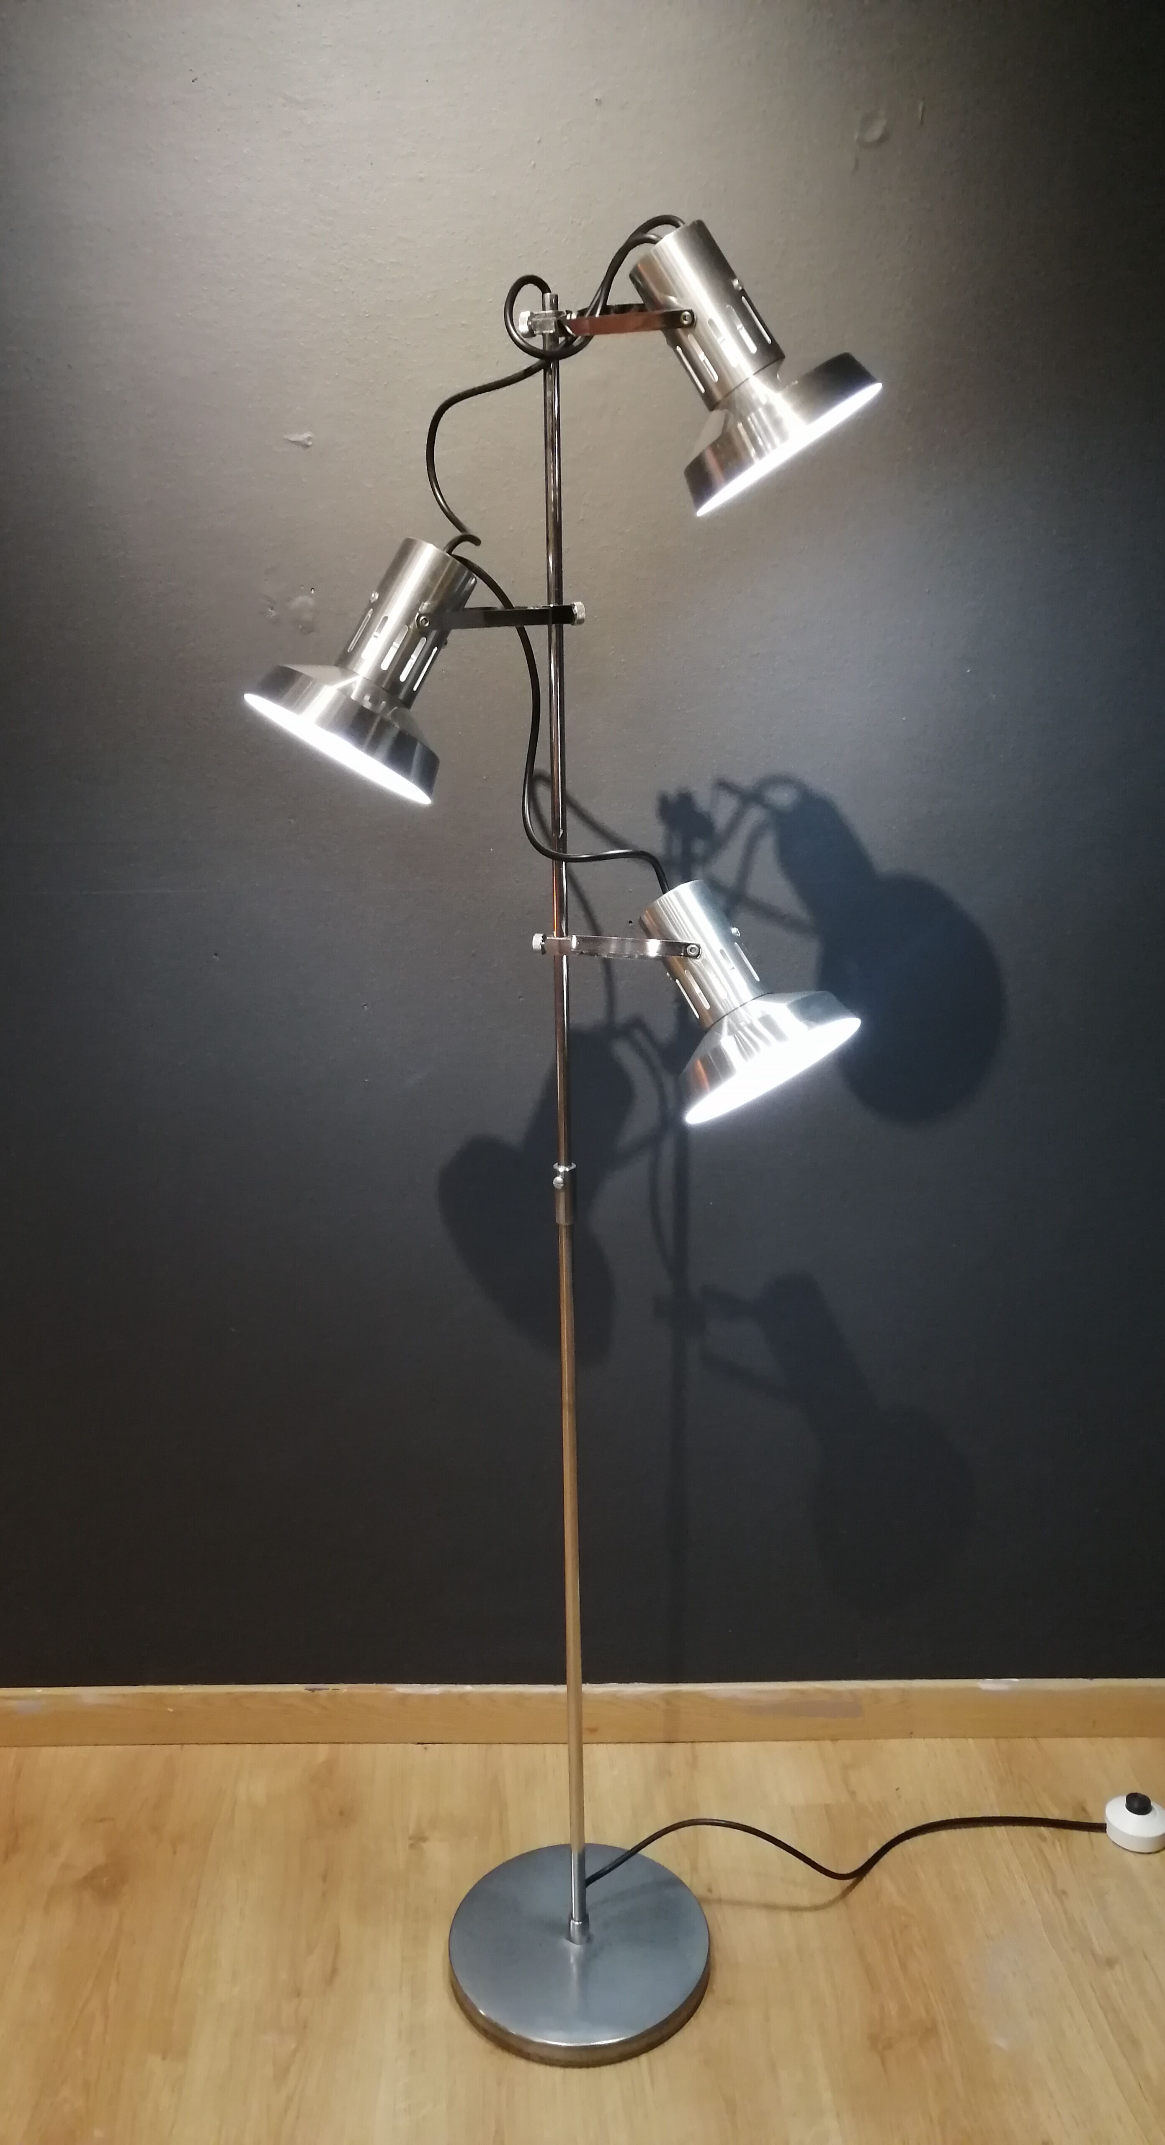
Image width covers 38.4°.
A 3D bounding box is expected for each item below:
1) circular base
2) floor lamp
[{"bbox_3d":[-0.001,0.808,1.544,0.236,0.026,0.236,-1,17,0],"label":"circular base"},{"bbox_3d":[-0.011,0.130,1.323,0.432,1.450,0.263,-1,17,0],"label":"floor lamp"}]

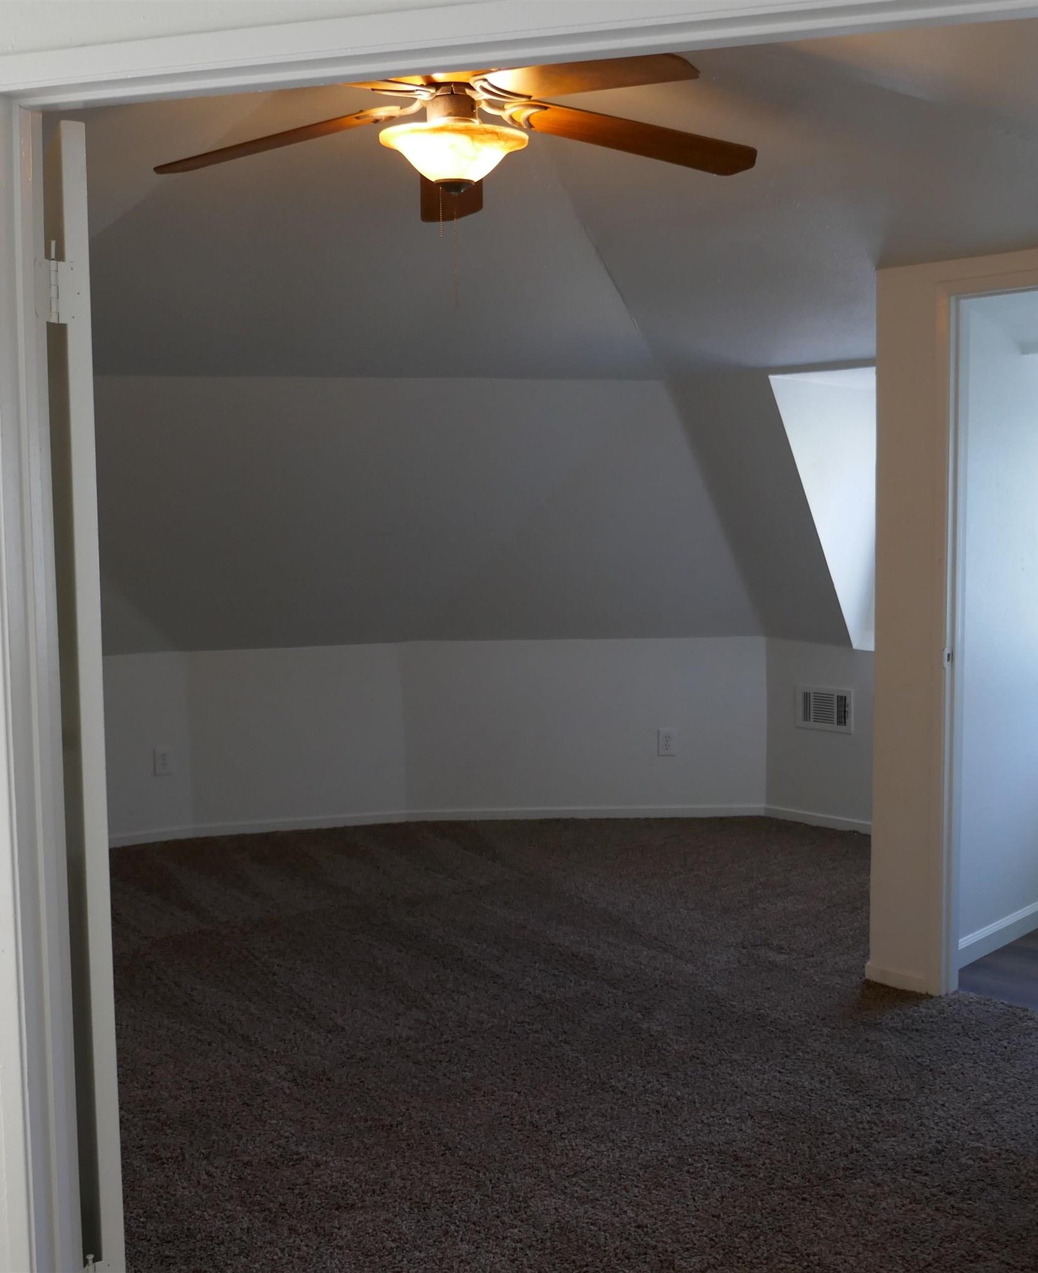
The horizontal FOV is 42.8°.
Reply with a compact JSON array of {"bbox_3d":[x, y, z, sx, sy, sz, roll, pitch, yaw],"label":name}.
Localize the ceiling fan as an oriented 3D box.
[{"bbox_3d":[-0.126,-1.098,2.647,1.280,0.435,1.260,0,5,0],"label":"ceiling fan"}]

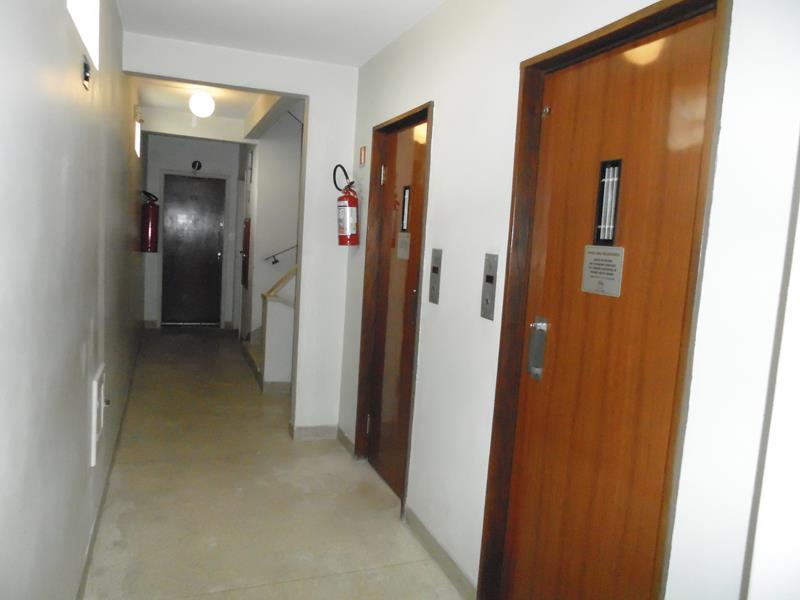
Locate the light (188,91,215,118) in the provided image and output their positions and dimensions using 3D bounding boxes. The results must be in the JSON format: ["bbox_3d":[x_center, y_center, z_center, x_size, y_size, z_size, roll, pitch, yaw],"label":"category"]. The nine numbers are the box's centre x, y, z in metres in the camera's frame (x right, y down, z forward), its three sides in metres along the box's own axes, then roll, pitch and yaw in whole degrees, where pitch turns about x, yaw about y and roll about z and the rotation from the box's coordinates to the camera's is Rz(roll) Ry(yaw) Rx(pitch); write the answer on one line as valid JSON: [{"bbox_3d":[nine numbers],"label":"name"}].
[{"bbox_3d":[-1.677,-1.650,5.076,0.222,0.229,0.222,1,7,-21],"label":"light"}]

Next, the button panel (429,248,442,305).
[{"bbox_3d":[0.161,-0.106,2.766,0.015,0.248,0.104,1,7,-21],"label":"button panel"}]

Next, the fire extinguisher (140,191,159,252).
[{"bbox_3d":[-2.523,-0.791,6.071,0.175,0.612,0.165,1,7,-21],"label":"fire extinguisher"}]

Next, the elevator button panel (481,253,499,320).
[{"bbox_3d":[0.340,-0.050,2.302,0.015,0.248,0.098,1,7,-21],"label":"elevator button panel"}]

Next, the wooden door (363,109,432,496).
[{"bbox_3d":[0.005,0.059,3.426,0.045,2.043,0.776,1,7,-21],"label":"wooden door"}]

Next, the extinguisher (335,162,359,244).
[{"bbox_3d":[-0.362,-0.626,3.979,0.172,0.526,0.160,1,7,-21],"label":"extinguisher"}]

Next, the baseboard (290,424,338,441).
[{"bbox_3d":[-0.580,0.933,4.187,0.325,0.086,0.025,1,7,-21],"label":"baseboard"}]

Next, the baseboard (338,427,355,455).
[{"bbox_3d":[-0.365,0.961,4.071,0.018,0.080,0.392,1,7,-21],"label":"baseboard"}]

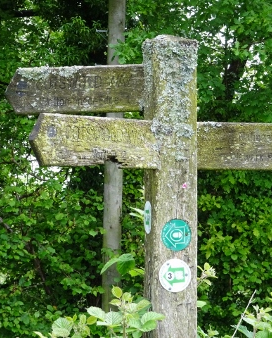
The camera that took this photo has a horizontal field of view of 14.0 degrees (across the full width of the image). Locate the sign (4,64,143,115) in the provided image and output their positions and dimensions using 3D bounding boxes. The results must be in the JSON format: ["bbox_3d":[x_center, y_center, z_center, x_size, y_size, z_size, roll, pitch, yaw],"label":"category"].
[{"bbox_3d":[-0.147,-0.204,2.840,0.385,0.117,0.035,0,-2,15],"label":"sign"}]

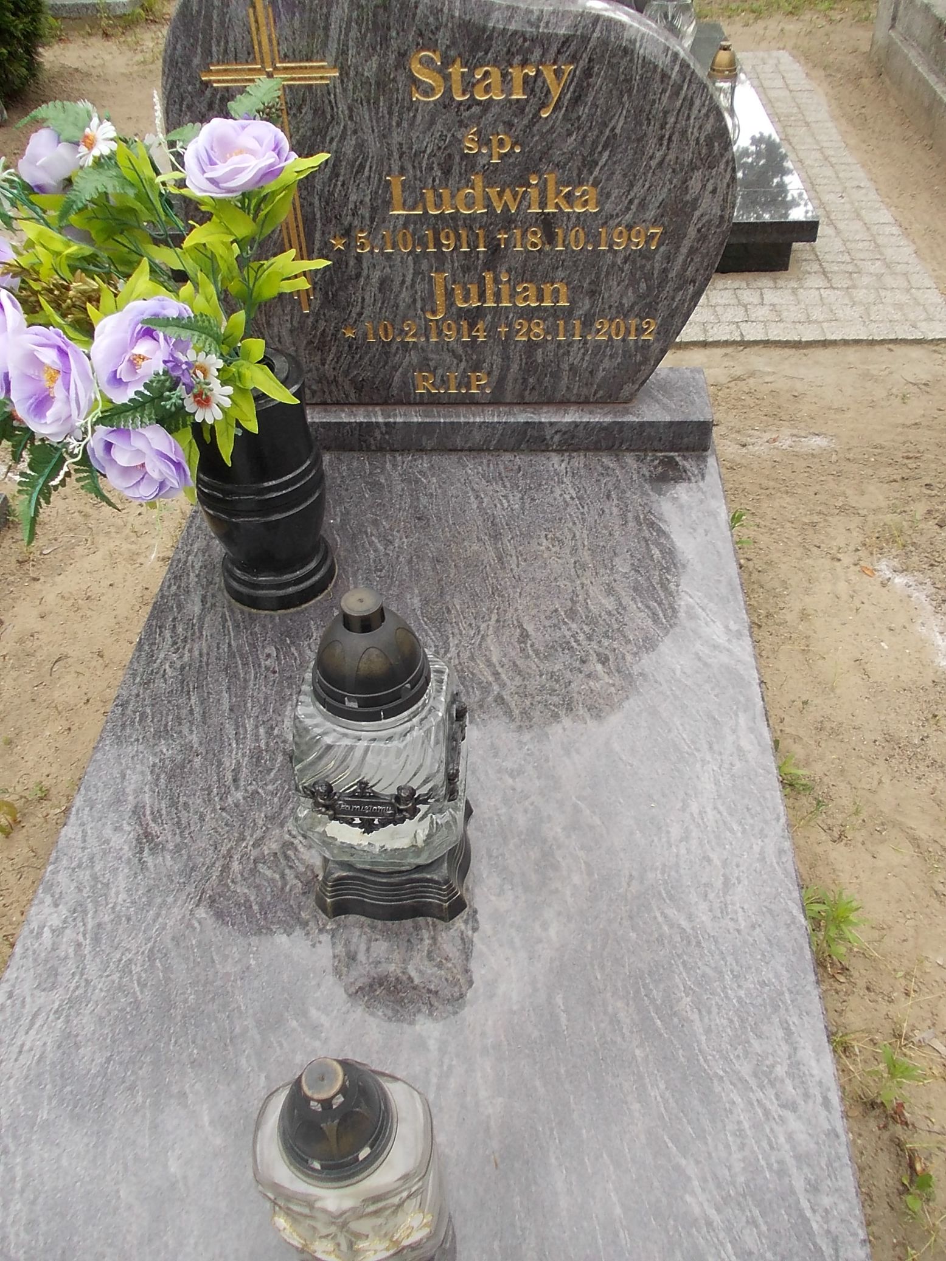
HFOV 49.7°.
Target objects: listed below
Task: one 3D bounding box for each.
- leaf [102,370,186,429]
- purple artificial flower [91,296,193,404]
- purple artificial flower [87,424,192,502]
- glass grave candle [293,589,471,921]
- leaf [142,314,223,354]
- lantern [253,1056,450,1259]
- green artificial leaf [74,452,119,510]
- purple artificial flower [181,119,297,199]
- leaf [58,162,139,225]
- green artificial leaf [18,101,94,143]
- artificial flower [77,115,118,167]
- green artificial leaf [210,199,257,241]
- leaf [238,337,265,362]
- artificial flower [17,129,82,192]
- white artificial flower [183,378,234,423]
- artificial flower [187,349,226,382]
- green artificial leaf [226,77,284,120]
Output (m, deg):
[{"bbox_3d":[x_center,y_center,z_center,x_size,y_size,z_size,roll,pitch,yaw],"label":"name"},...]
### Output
[{"bbox_3d":[-0.348,-0.244,1.080,0.098,0.052,0.028,-26,15,-11],"label":"leaf"},{"bbox_3d":[-0.361,-0.304,1.110,0.108,0.113,0.065,-6,11,-10],"label":"purple artificial flower"},{"bbox_3d":[-0.360,-0.182,1.100,0.108,0.090,0.060,8,28,-20],"label":"purple artificial flower"},{"bbox_3d":[-0.087,0.110,0.980,0.166,0.385,0.166,0,44,2],"label":"glass grave candle"},{"bbox_3d":[-0.316,-0.323,1.110,0.090,0.025,0.036,18,76,-20],"label":"leaf"},{"bbox_3d":[-0.091,0.390,0.749,0.138,0.304,0.138,0,44,2],"label":"lantern"},{"bbox_3d":[-0.421,-0.168,1.140,0.036,0.084,0.024,-35,6,-7],"label":"green artificial leaf"},{"bbox_3d":[-0.249,-0.504,1.090,0.118,0.060,0.100,-11,70,-8],"label":"purple artificial flower"},{"bbox_3d":[-0.415,-0.484,1.130,0.095,0.052,0.032,-26,18,-8],"label":"leaf"},{"bbox_3d":[-0.473,-0.577,1.159,0.084,0.048,0.030,1,21,2],"label":"green artificial leaf"},{"bbox_3d":[-0.419,-0.547,1.140,0.053,0.053,0.021,9,15,37],"label":"artificial flower"},{"bbox_3d":[-0.258,-0.443,1.100,0.030,0.058,0.018,-49,14,9],"label":"green artificial leaf"},{"bbox_3d":[-0.258,-0.326,1.183,0.031,0.036,0.029,0,44,2],"label":"leaf"},{"bbox_3d":[-0.482,-0.541,1.170,0.080,0.070,0.080,-23,25,-8],"label":"artificial flower"},{"bbox_3d":[-0.290,-0.253,1.120,0.055,0.053,0.022,-16,22,-12],"label":"white artificial flower"},{"bbox_3d":[-0.294,-0.290,1.121,0.048,0.046,0.021,-1,12,-6],"label":"artificial flower"},{"bbox_3d":[-0.241,-0.589,1.131,0.059,0.048,0.027,1,21,2],"label":"green artificial leaf"}]

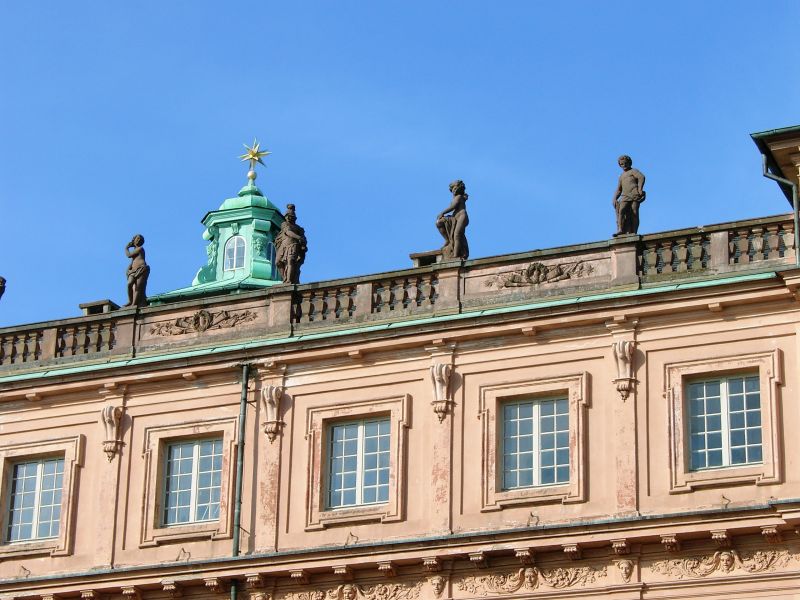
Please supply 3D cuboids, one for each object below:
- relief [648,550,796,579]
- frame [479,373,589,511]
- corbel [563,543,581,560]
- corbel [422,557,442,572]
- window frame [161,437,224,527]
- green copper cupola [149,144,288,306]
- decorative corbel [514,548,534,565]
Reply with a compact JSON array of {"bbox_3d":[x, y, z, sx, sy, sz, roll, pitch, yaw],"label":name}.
[{"bbox_3d":[6.269,5.121,43.533,2.912,0.460,0.160,-8,-23,22],"label":"relief"},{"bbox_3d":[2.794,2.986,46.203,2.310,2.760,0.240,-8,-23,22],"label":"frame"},{"bbox_3d":[3.486,5.051,44.975,0.332,0.251,0.425,-8,-24,22],"label":"corbel"},{"bbox_3d":[0.658,5.388,45.558,0.300,0.216,0.420,-8,-23,22],"label":"corbel"},{"bbox_3d":[-4.521,4.052,49.398,1.580,1.959,0.120,-8,-23,22],"label":"window frame"},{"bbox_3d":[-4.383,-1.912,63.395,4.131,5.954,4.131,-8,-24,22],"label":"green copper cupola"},{"bbox_3d":[2.517,5.126,44.814,0.300,0.216,0.420,-8,-23,22],"label":"decorative corbel"}]

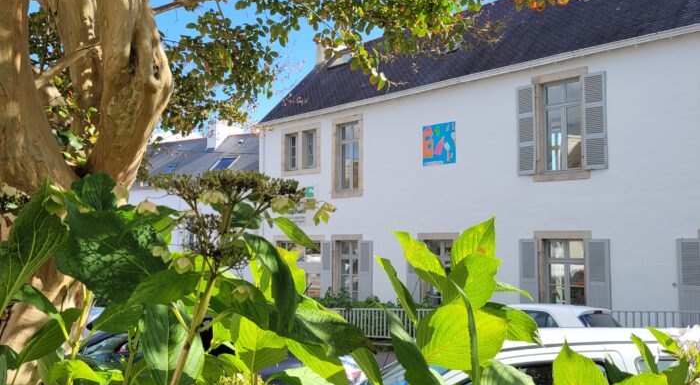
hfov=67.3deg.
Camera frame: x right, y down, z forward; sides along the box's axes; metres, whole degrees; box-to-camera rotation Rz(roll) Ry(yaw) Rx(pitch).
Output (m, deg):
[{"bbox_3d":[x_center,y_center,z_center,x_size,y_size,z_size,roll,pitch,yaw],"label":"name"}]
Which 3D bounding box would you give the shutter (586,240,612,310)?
[{"bbox_3d":[5.649,2.122,11.878,0.477,2.109,0.050,-5,-8,40],"label":"shutter"}]

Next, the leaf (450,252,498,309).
[{"bbox_3d":[0.197,0.141,0.840,0.086,0.091,0.050,-1,-6,13],"label":"leaf"}]

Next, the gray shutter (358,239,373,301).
[{"bbox_3d":[0.486,2.549,16.185,0.471,2.096,0.050,-5,-8,40],"label":"gray shutter"}]

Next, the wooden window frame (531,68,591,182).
[{"bbox_3d":[5.153,-1.623,12.860,1.355,2.690,0.200,-5,-8,40],"label":"wooden window frame"}]

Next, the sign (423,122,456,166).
[{"bbox_3d":[2.528,-1.365,14.954,1.058,1.174,0.030,-5,-8,40],"label":"sign"}]

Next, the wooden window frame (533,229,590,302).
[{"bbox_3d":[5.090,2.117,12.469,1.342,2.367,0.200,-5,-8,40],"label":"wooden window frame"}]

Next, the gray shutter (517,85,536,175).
[{"bbox_3d":[4.460,-1.576,13.321,0.458,2.296,0.050,-5,-8,40],"label":"gray shutter"}]

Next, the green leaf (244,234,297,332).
[{"bbox_3d":[-0.122,0.139,0.800,0.084,0.152,0.060,2,-6,-8],"label":"green leaf"}]

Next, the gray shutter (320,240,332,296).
[{"bbox_3d":[-0.801,2.654,17.260,0.464,2.096,0.050,-5,-8,40],"label":"gray shutter"}]

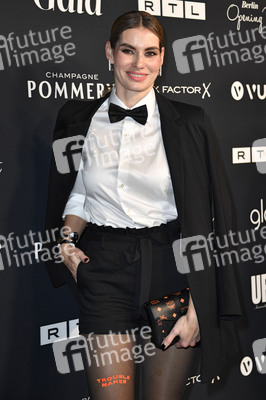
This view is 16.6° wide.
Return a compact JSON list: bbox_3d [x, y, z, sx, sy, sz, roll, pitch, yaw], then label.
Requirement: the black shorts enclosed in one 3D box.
[{"bbox_3d":[0.000,0.233,2.700,0.345,0.335,0.235,0,6,5],"label":"black shorts"}]

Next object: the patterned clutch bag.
[{"bbox_3d":[0.114,0.332,2.560,0.145,0.135,0.045,-17,2,-16],"label":"patterned clutch bag"}]

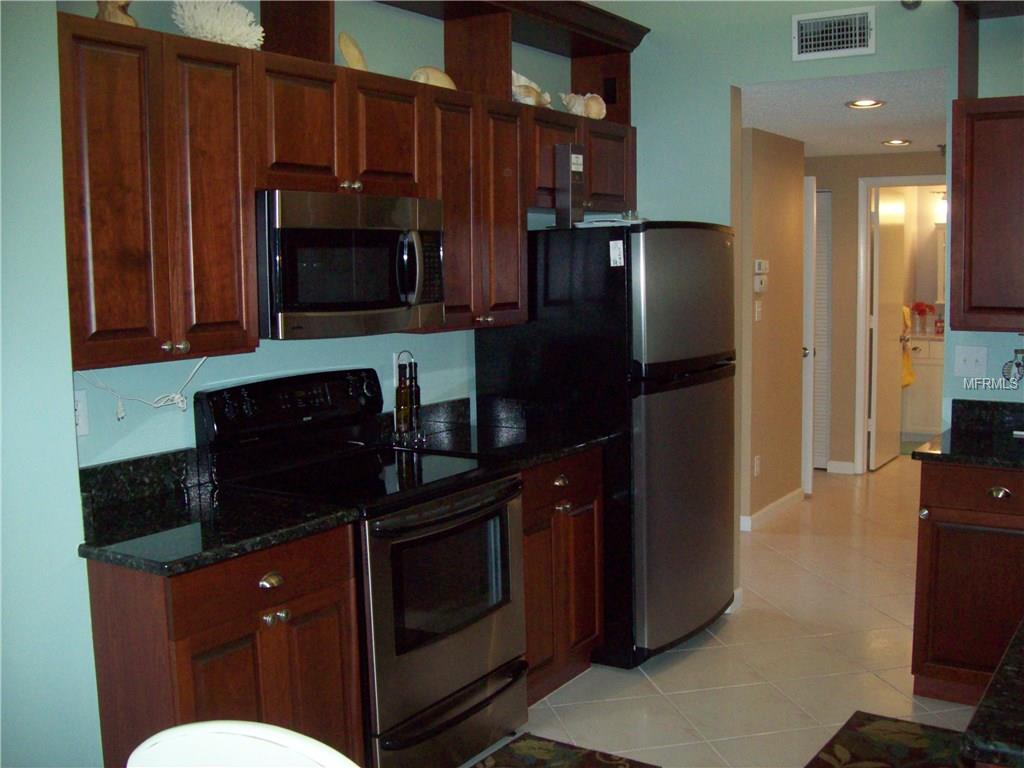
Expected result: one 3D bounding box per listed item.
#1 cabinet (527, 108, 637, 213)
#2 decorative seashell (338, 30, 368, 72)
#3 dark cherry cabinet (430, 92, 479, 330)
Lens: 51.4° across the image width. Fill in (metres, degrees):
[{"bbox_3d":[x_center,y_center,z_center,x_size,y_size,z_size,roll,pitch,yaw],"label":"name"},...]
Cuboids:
[{"bbox_3d":[0.163,-0.898,4.402,0.331,0.377,0.893,4,8,34],"label":"cabinet"},{"bbox_3d":[-0.511,-1.036,3.397,0.100,0.165,0.075,-2,7,-8],"label":"decorative seashell"},{"bbox_3d":[-0.330,-0.608,3.780,0.321,0.834,0.304,4,8,34],"label":"dark cherry cabinet"}]

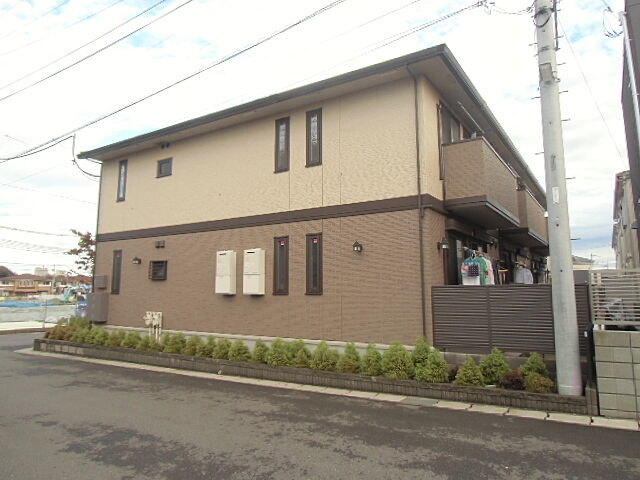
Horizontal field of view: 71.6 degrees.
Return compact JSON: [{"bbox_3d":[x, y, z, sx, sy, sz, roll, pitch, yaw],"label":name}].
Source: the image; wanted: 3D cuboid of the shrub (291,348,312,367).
[{"bbox_3d":[-0.371,2.271,8.426,0.400,0.420,0.400,0,-7,0],"label":"shrub"}]

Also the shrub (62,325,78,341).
[{"bbox_3d":[-7.377,2.732,13.118,0.430,0.470,0.430,-4,-7,32],"label":"shrub"}]

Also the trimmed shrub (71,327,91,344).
[{"bbox_3d":[-6.688,2.695,12.438,0.530,0.540,0.530,-4,-8,32],"label":"trimmed shrub"}]

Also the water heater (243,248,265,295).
[{"bbox_3d":[-1.547,0.761,10.500,0.475,1.047,0.220,-4,-8,33],"label":"water heater"}]

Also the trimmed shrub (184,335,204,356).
[{"bbox_3d":[-2.980,2.492,10.536,0.460,0.486,0.460,0,-6,0],"label":"trimmed shrub"}]

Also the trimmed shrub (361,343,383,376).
[{"bbox_3d":[0.904,2.098,7.770,0.400,0.600,0.400,0,-7,0],"label":"trimmed shrub"}]

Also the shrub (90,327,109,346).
[{"bbox_3d":[-6.116,2.649,12.308,0.460,0.500,0.460,-4,-7,32],"label":"shrub"}]

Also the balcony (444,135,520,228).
[{"bbox_3d":[4.161,-1.230,11.104,0.880,1.430,4.050,-4,-7,32],"label":"balcony"}]

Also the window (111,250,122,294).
[{"bbox_3d":[-6.235,0.998,13.600,0.420,1.340,0.100,-4,-8,32],"label":"window"}]

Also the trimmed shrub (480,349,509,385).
[{"bbox_3d":[2.740,1.963,6.928,0.460,0.527,0.460,-4,-8,33],"label":"trimmed shrub"}]

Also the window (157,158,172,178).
[{"bbox_3d":[-4.520,-2.087,12.874,0.636,0.497,0.100,-4,-8,33],"label":"window"}]

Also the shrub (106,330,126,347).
[{"bbox_3d":[-5.458,2.629,11.899,0.480,0.400,0.480,-4,-7,32],"label":"shrub"}]

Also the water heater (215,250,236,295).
[{"bbox_3d":[-2.342,0.830,11.082,0.500,1.070,0.200,-4,-8,32],"label":"water heater"}]

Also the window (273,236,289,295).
[{"bbox_3d":[-0.914,0.595,10.243,0.432,1.357,0.100,-4,-8,33],"label":"window"}]

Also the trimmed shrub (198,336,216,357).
[{"bbox_3d":[-2.649,2.480,10.356,0.435,0.470,0.435,0,-6,0],"label":"trimmed shrub"}]

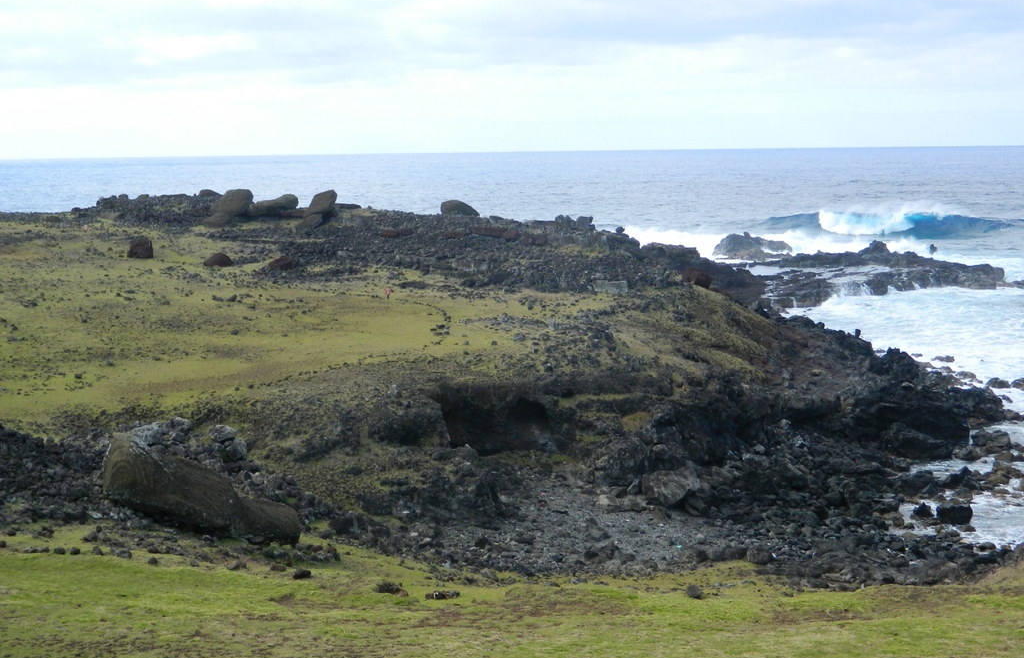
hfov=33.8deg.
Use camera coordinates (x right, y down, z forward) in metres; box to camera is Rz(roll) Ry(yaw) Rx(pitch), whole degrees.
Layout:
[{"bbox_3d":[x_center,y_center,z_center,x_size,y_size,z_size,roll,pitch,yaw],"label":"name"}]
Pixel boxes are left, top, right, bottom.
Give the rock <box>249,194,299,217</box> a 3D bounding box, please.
[{"bbox_3d":[-19.335,-10.095,137.278,4.071,1.872,2.035,-2,6,-8],"label":"rock"}]

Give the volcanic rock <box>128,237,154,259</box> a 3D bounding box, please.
[{"bbox_3d":[-25.791,-5.589,117.062,1.805,1.482,1.715,-2,6,-12],"label":"volcanic rock"}]

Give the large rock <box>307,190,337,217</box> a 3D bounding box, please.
[{"bbox_3d":[-15.187,-9.991,134.780,2.478,2.318,1.982,-1,6,-6],"label":"large rock"}]

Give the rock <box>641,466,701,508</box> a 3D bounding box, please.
[{"bbox_3d":[5.141,5.077,54.523,1.908,1.293,1.622,0,6,5],"label":"rock"}]

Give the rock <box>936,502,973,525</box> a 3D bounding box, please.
[{"bbox_3d":[15.398,6.420,58.674,1.253,0.777,1.065,1,6,15],"label":"rock"}]

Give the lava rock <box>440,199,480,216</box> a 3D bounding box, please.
[{"bbox_3d":[-4.019,-9.444,131.600,3.122,1.327,2.185,-1,6,-2],"label":"lava rock"}]

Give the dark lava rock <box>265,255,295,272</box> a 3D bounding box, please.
[{"bbox_3d":[-14.720,-4.192,107.920,1.856,0.993,1.670,-2,6,-8],"label":"dark lava rock"}]

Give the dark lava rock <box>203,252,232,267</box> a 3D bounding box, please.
[{"bbox_3d":[-19.222,-4.511,110.246,1.896,0.951,1.801,-2,6,-10],"label":"dark lava rock"}]

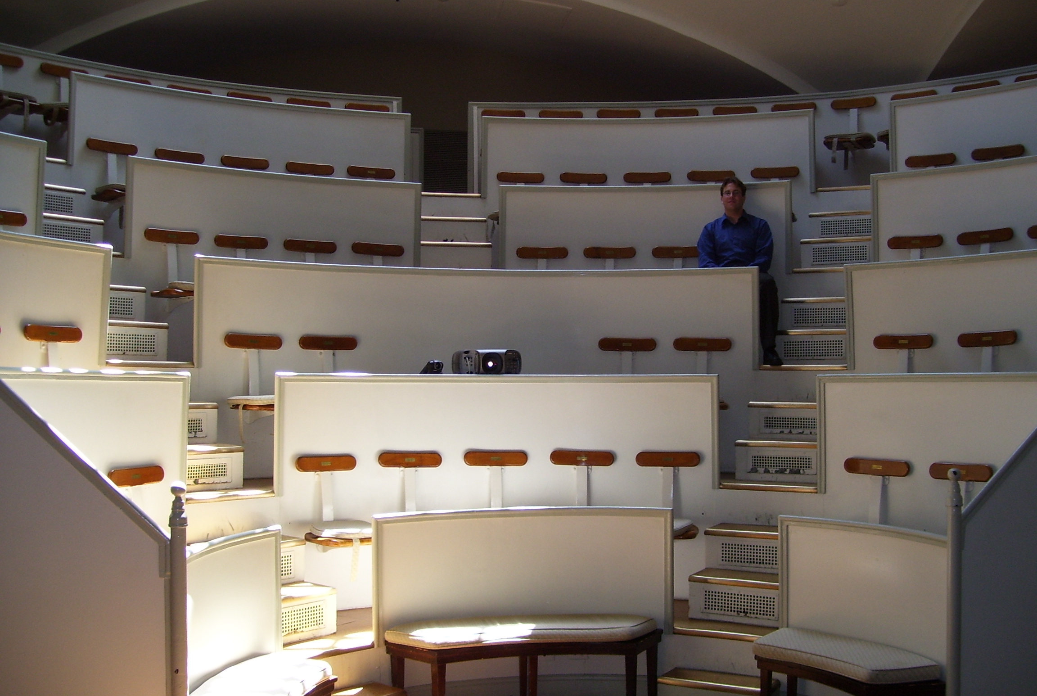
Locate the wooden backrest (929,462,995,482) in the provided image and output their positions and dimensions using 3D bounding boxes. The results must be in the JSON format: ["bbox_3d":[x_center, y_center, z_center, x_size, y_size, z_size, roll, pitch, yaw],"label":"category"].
[{"bbox_3d":[2.328,0.652,5.667,0.045,0.096,0.369,2,-3,-44],"label":"wooden backrest"}]

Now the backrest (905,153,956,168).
[{"bbox_3d":[2.856,-1.300,7.469,0.365,0.090,0.045,-1,-10,37],"label":"backrest"}]

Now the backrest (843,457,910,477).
[{"bbox_3d":[1.836,0.612,5.521,0.352,0.085,0.038,-2,-3,35],"label":"backrest"}]

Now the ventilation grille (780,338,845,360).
[{"bbox_3d":[1.916,0.005,7.025,0.414,0.141,0.020,-1,-3,27],"label":"ventilation grille"}]

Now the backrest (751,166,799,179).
[{"bbox_3d":[1.907,-1.300,8.007,0.365,0.090,0.045,0,-10,22],"label":"backrest"}]

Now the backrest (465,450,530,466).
[{"bbox_3d":[-0.131,0.648,6.287,0.380,0.093,0.042,0,-2,-11],"label":"backrest"}]

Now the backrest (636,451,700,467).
[{"bbox_3d":[0.871,0.650,6.278,0.380,0.093,0.042,0,-2,14],"label":"backrest"}]

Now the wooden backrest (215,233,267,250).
[{"bbox_3d":[-1.795,-0.690,6.987,0.357,0.088,0.055,1,-2,-33],"label":"wooden backrest"}]

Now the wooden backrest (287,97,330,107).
[{"bbox_3d":[-1.759,-2.049,9.058,0.369,0.096,0.045,1,-2,-21],"label":"wooden backrest"}]

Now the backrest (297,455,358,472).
[{"bbox_3d":[-0.996,0.598,5.590,0.352,0.085,0.038,2,-3,-33],"label":"backrest"}]

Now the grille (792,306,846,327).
[{"bbox_3d":[1.913,-0.202,6.800,0.380,0.130,0.015,-1,-3,25],"label":"grille"}]

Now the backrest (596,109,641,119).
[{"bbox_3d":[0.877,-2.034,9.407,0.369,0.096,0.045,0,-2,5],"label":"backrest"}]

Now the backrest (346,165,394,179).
[{"bbox_3d":[-1.114,-1.334,8.165,0.357,0.088,0.055,1,-1,-18],"label":"backrest"}]

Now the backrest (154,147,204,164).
[{"bbox_3d":[-2.275,-1.289,7.242,0.352,0.085,0.038,2,-3,-36],"label":"backrest"}]

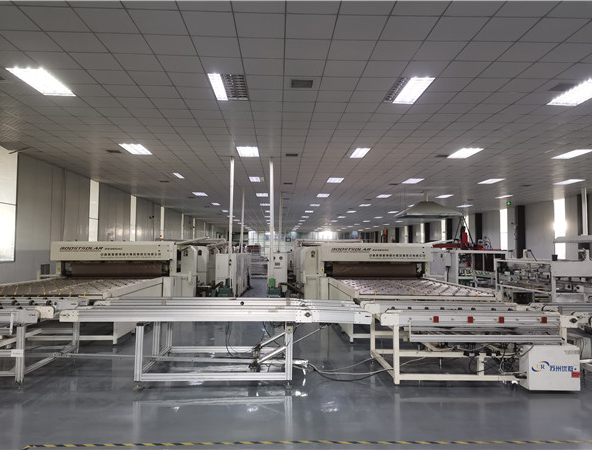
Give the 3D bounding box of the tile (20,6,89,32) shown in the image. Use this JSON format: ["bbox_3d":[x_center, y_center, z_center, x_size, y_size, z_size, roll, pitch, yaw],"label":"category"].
[{"bbox_3d":[-2.824,-2.425,5.327,0.600,0.020,0.600,0,-3,-2],"label":"tile"}]

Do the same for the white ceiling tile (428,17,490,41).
[{"bbox_3d":[1.968,-2.400,5.520,0.600,0.020,0.600,0,-3,-2],"label":"white ceiling tile"}]

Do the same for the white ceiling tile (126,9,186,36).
[{"bbox_3d":[-1.629,-2.425,5.384,0.600,0.020,0.600,0,-3,-2],"label":"white ceiling tile"}]

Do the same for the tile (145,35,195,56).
[{"bbox_3d":[-1.649,-2.383,5.967,0.600,0.020,0.600,0,-3,-2],"label":"tile"}]

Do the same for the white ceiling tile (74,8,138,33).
[{"bbox_3d":[-2.229,-2.429,5.361,0.600,0.020,0.600,0,-3,-2],"label":"white ceiling tile"}]

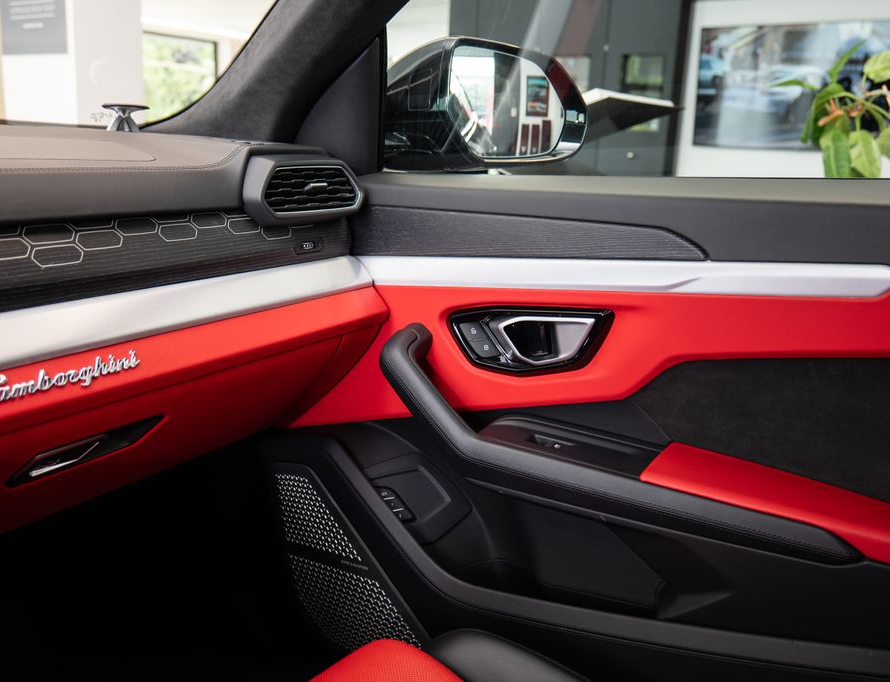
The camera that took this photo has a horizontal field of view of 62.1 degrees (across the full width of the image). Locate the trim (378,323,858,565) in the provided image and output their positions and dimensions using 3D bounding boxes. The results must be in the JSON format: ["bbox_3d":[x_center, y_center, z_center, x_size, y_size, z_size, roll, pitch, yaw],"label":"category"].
[{"bbox_3d":[0.158,0.087,0.750,0.476,0.160,0.093,8,12,25],"label":"trim"}]

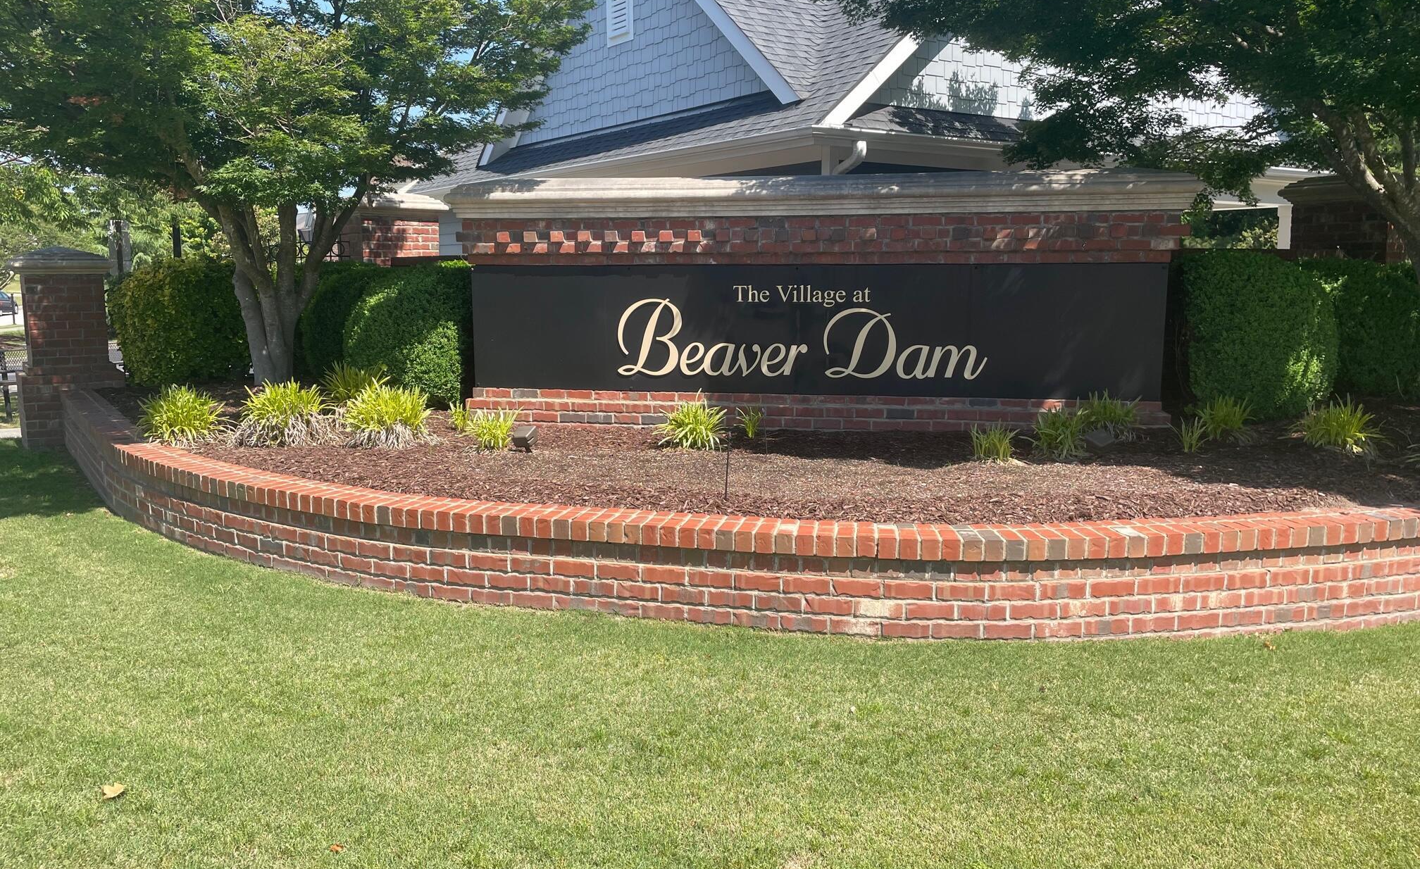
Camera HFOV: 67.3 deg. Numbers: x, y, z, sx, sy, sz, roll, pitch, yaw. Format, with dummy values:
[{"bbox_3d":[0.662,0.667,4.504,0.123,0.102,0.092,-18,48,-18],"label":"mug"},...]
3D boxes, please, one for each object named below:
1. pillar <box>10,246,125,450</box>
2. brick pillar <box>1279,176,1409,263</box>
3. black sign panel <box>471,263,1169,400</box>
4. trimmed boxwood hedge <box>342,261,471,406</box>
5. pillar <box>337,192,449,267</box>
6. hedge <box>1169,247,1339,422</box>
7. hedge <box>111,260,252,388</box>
[{"bbox_3d":[-6.047,-0.844,9.992,0.792,1.827,0.792,-5,8,-34],"label":"pillar"},{"bbox_3d":[5.974,-1.322,9.942,0.985,2.172,0.985,6,9,42],"label":"brick pillar"},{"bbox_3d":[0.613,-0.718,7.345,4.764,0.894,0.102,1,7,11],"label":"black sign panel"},{"bbox_3d":[-2.604,-0.894,9.186,1.015,1.188,1.015,-2,7,-14],"label":"trimmed boxwood hedge"},{"bbox_3d":[-3.473,-1.547,11.612,0.974,2.162,0.974,-4,8,-31],"label":"pillar"},{"bbox_3d":[4.255,-0.794,8.272,1.035,1.248,1.015,4,8,28],"label":"hedge"},{"bbox_3d":[-5.408,-1.162,10.911,1.269,1.269,1.117,-3,8,-28],"label":"hedge"}]

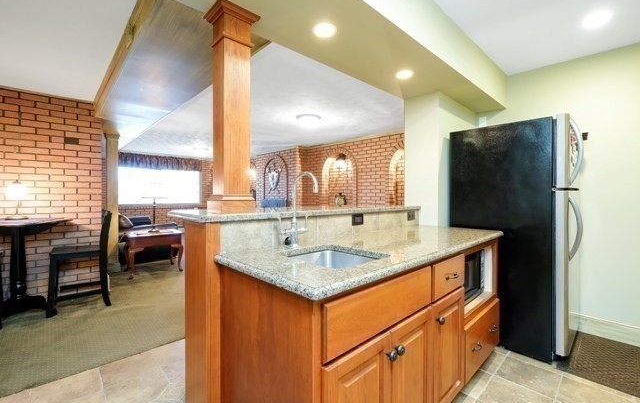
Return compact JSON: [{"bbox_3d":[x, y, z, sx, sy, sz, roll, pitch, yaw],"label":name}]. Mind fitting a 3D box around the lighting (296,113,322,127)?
[{"bbox_3d":[-0.161,-1.191,3.988,0.380,0.115,0.380,0,1,0],"label":"lighting"}]

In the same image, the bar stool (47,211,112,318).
[{"bbox_3d":[-2.569,0.611,2.871,0.500,1.006,0.495,-1,1,-42],"label":"bar stool"}]

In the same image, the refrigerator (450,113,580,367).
[{"bbox_3d":[1.677,0.261,2.268,0.747,1.690,0.804,-1,1,-42],"label":"refrigerator"}]

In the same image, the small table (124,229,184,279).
[{"bbox_3d":[-2.629,0.798,4.229,0.753,0.590,0.586,-1,1,-42],"label":"small table"}]

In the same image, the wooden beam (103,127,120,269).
[{"bbox_3d":[-3.249,-0.025,4.178,0.184,2.242,0.184,-1,1,-42],"label":"wooden beam"}]

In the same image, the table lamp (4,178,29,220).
[{"bbox_3d":[-3.011,-0.018,2.658,0.161,0.375,0.161,-1,1,-42],"label":"table lamp"}]

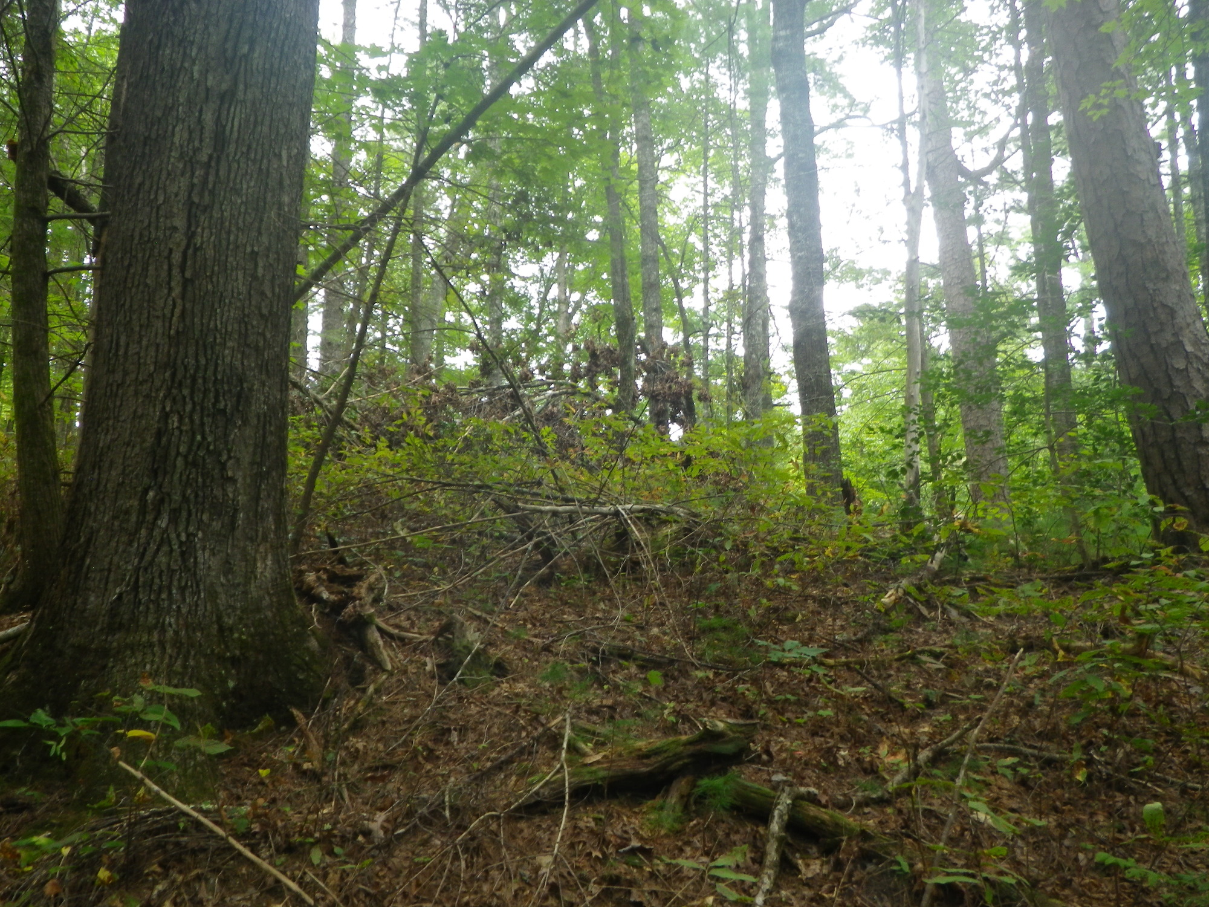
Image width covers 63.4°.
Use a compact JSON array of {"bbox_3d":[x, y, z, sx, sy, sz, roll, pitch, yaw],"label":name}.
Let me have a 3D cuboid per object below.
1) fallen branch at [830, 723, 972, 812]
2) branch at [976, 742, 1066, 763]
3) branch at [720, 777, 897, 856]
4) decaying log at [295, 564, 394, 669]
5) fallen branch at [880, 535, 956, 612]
[{"bbox_3d":[1.213,1.190,3.767,0.926,0.240,0.180,9,-16,-38],"label":"fallen branch"},{"bbox_3d":[1.669,1.195,3.919,0.339,0.083,0.098,-6,-13,20],"label":"branch"},{"bbox_3d":[0.660,1.223,3.275,0.571,0.210,0.150,-7,-14,25],"label":"branch"},{"bbox_3d":[-1.365,0.856,5.150,0.507,0.495,0.420,2,-13,-15],"label":"decaying log"},{"bbox_3d":[2.223,0.806,6.900,1.055,0.560,0.170,11,-17,-43],"label":"fallen branch"}]

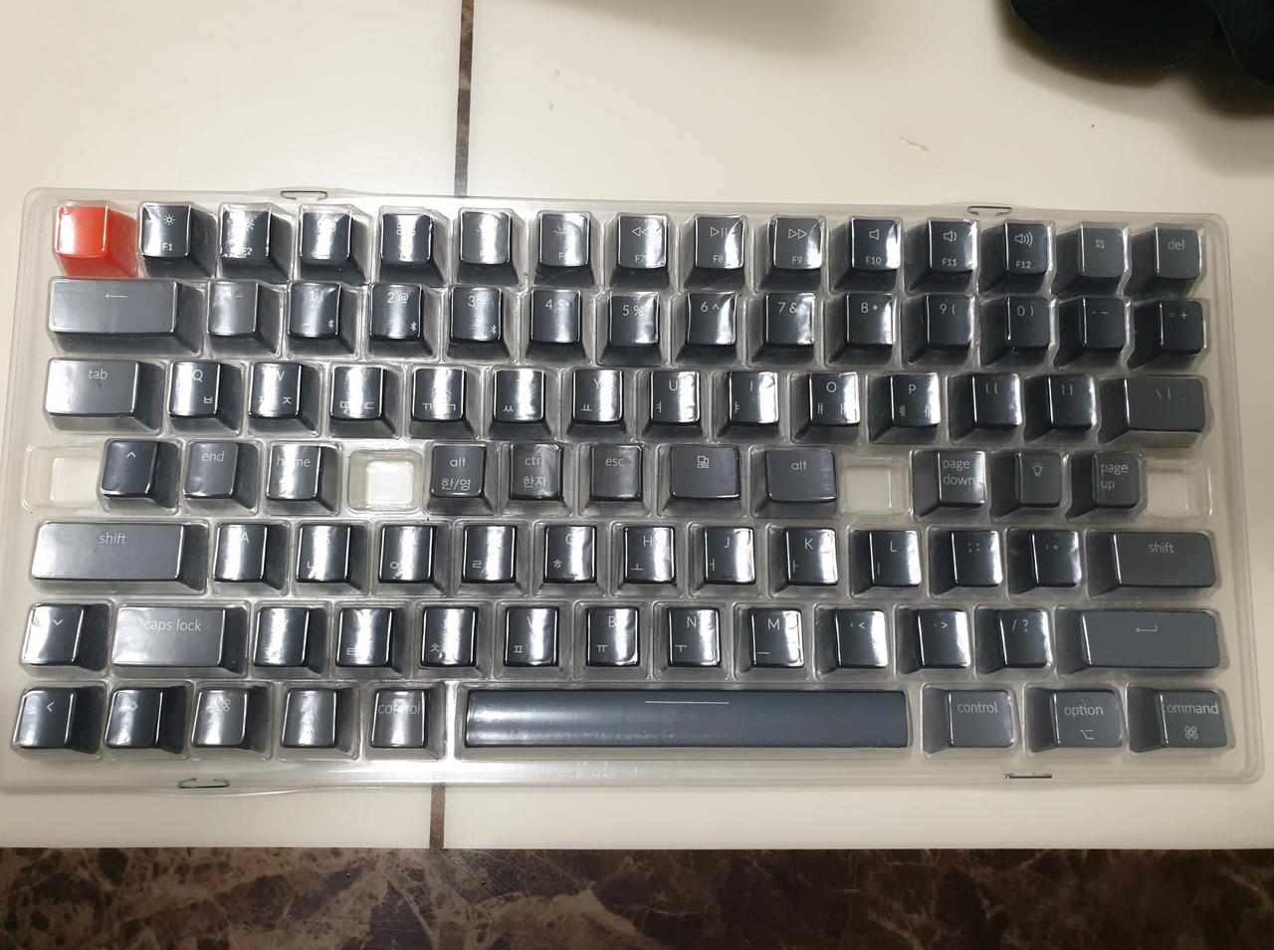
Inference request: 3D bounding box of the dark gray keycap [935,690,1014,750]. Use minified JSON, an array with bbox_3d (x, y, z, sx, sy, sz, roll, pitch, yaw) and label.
[{"bbox_3d":[0.089,0.065,0.251,0.023,0.009,0.018,1,82,-3],"label":"dark gray keycap"}]

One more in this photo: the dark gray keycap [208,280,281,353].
[{"bbox_3d":[-0.107,-0.043,0.256,0.018,0.011,0.018,1,82,-3],"label":"dark gray keycap"}]

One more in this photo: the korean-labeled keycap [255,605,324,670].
[{"bbox_3d":[-0.091,0.043,0.249,0.018,0.010,0.018,1,82,-3],"label":"korean-labeled keycap"}]

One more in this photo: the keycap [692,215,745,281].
[{"bbox_3d":[0.022,-0.062,0.264,0.018,0.011,0.018,1,82,-3],"label":"keycap"}]

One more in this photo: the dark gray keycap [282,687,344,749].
[{"bbox_3d":[-0.083,0.063,0.246,0.018,0.010,0.018,1,82,-3],"label":"dark gray keycap"}]

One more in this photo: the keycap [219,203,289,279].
[{"bbox_3d":[-0.105,-0.063,0.261,0.018,0.011,0.018,1,82,-3],"label":"keycap"}]

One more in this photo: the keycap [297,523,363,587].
[{"bbox_3d":[-0.080,0.022,0.249,0.018,0.009,0.018,1,83,-3],"label":"keycap"}]

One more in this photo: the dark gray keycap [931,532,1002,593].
[{"bbox_3d":[0.091,0.024,0.261,0.018,0.009,0.018,1,82,-3],"label":"dark gray keycap"}]

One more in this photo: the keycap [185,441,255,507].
[{"bbox_3d":[-0.110,0.000,0.251,0.018,0.009,0.018,1,83,-3],"label":"keycap"}]

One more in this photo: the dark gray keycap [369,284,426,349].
[{"bbox_3d":[-0.064,-0.042,0.260,0.018,0.011,0.018,1,82,-3],"label":"dark gray keycap"}]

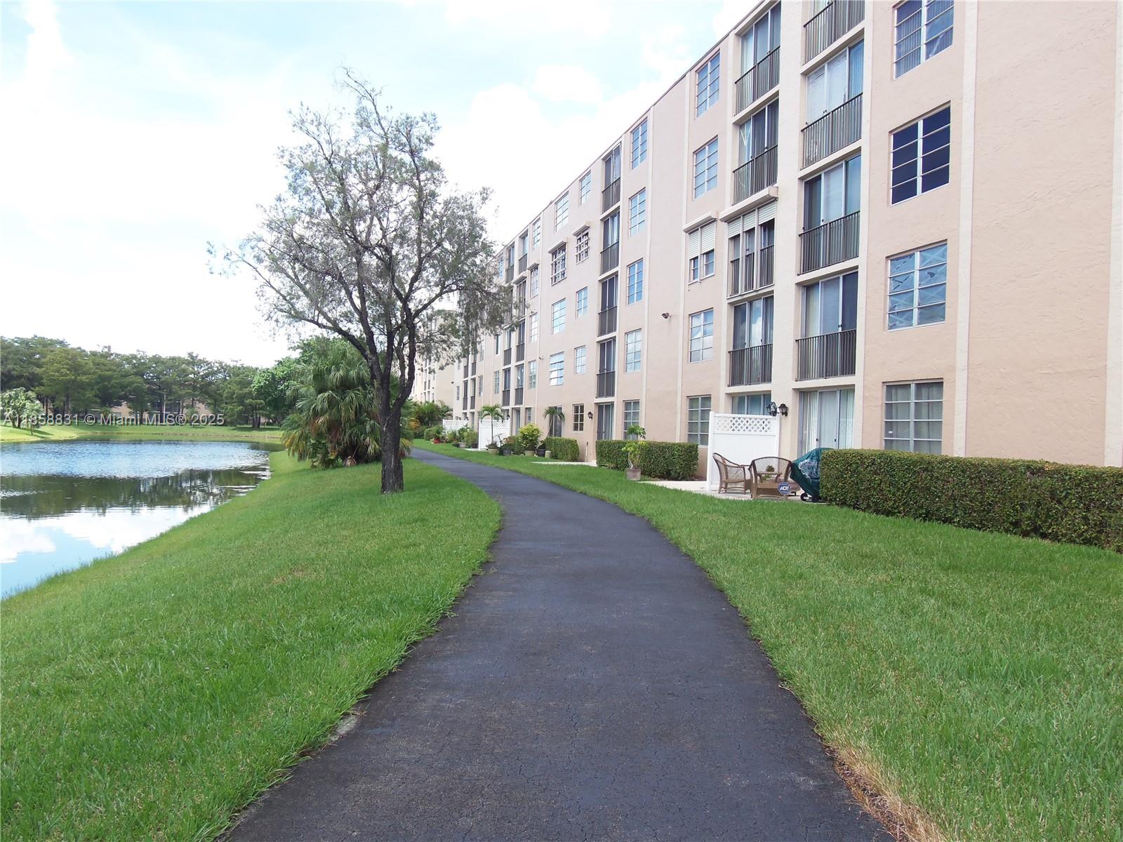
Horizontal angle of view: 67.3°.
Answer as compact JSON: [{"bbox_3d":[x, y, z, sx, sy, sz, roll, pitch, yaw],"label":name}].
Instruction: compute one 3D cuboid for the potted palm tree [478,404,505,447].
[{"bbox_3d":[-3.651,0.410,45.808,1.380,2.668,1.420,2,-1,-16],"label":"potted palm tree"}]

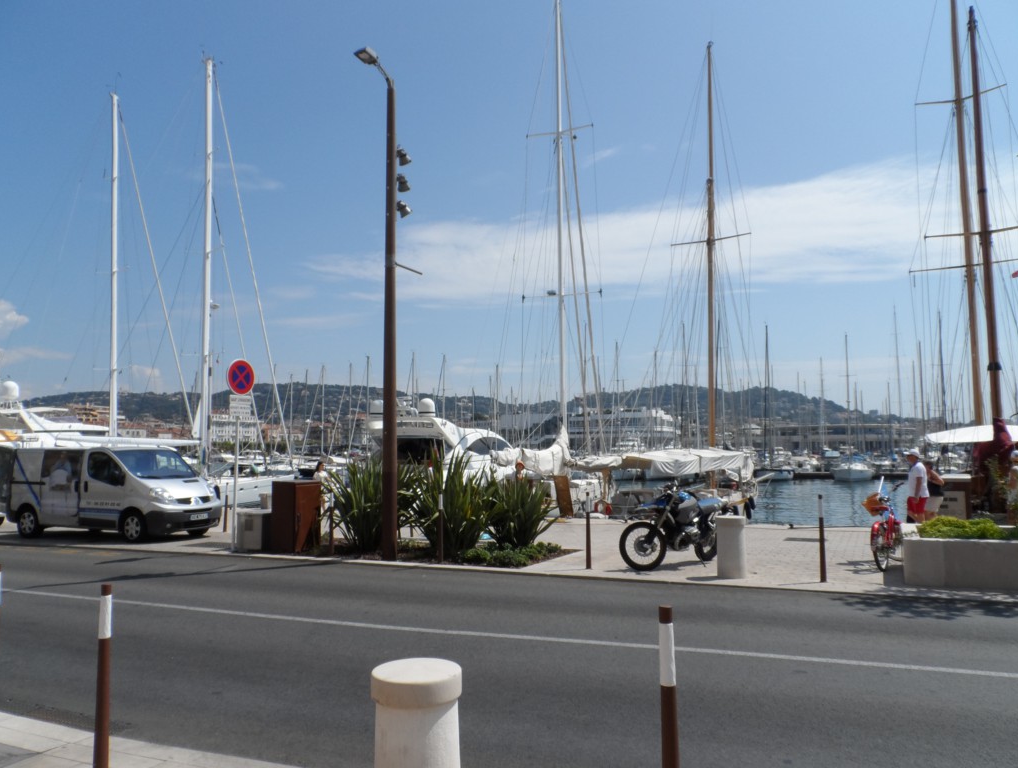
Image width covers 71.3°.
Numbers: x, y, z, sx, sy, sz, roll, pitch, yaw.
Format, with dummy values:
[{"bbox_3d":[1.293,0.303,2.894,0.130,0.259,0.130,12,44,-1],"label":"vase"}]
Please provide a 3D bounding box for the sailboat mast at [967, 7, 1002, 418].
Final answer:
[{"bbox_3d":[12.714,-3.799,18.935,0.260,13.150,0.260,-2,-6,22],"label":"sailboat mast"}]

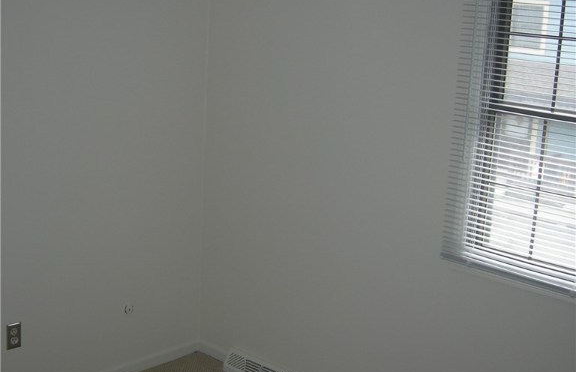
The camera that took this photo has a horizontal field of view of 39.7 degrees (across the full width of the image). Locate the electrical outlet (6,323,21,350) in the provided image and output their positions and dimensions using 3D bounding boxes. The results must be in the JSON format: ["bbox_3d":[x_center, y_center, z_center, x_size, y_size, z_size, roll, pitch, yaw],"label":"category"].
[{"bbox_3d":[-1.175,0.645,3.429,0.009,0.114,0.070,14,17,40],"label":"electrical outlet"}]

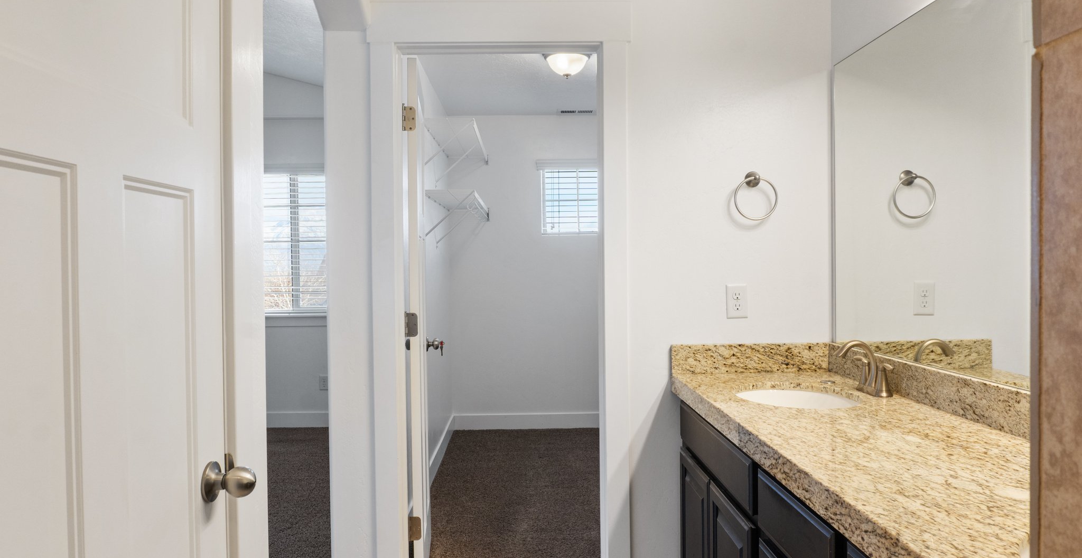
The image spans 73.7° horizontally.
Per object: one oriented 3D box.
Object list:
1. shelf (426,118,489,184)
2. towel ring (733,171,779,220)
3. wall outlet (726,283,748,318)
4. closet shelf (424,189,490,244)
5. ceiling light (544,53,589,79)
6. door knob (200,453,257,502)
[{"bbox_3d":[-0.545,-0.782,4.872,0.303,0.323,1.450,-1,1,-1],"label":"shelf"},{"bbox_3d":[0.742,-0.288,2.503,0.152,0.174,0.063,-1,1,-1],"label":"towel ring"},{"bbox_3d":[0.691,0.080,2.537,0.072,0.117,0.008,-1,1,-1],"label":"wall outlet"},{"bbox_3d":[-0.540,-0.374,4.879,0.303,0.320,1.450,-1,1,-1],"label":"closet shelf"},{"bbox_3d":[0.141,-1.160,3.913,0.275,0.150,0.275,-1,1,-1],"label":"ceiling light"},{"bbox_3d":[-0.512,0.338,1.202,0.071,0.068,0.068,-1,1,-1],"label":"door knob"}]

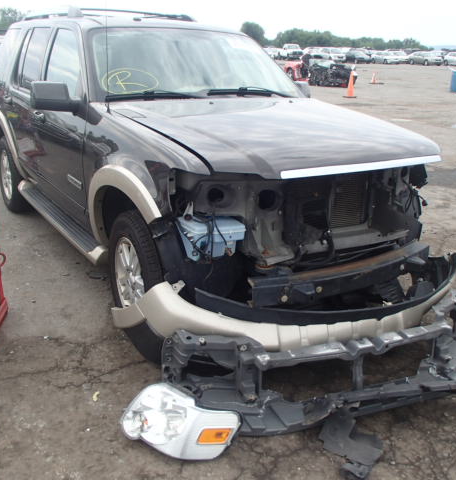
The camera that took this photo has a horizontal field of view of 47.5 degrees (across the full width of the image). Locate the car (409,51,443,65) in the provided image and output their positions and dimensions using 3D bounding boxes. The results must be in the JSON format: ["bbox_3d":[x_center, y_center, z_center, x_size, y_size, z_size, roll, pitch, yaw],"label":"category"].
[{"bbox_3d":[22.866,-21.030,59.932,1.780,1.460,4.600,-2,20,-7],"label":"car"}]

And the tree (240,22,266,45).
[{"bbox_3d":[5.736,-45.437,116.450,6.000,7.000,6.000,1,20,0],"label":"tree"}]

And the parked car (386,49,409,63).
[{"bbox_3d":[20.957,-22.422,63.694,1.800,1.460,4.600,0,20,-2],"label":"parked car"}]

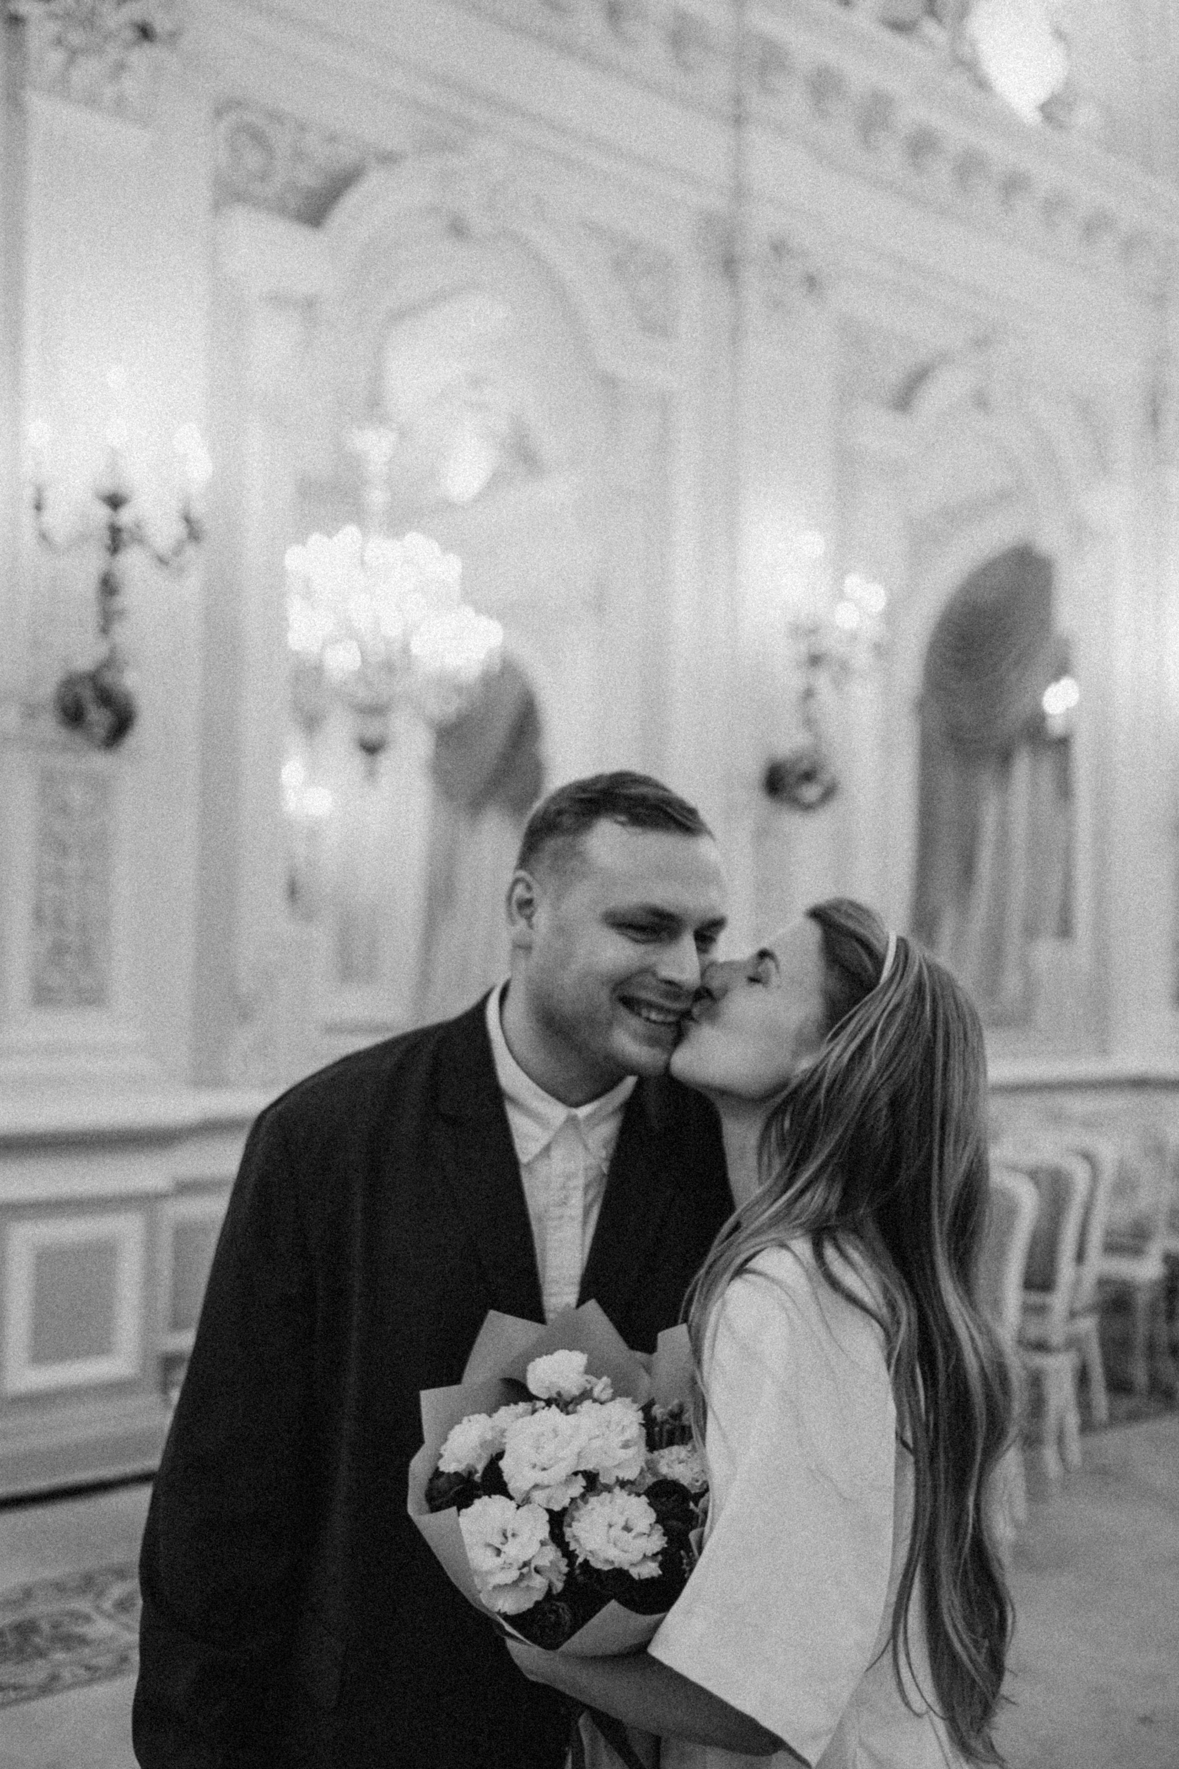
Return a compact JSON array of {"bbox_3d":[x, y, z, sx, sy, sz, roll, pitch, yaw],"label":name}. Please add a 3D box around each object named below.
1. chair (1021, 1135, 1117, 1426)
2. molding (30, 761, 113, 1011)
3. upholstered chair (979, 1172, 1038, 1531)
[{"bbox_3d":[1.652,1.441,6.384,0.500,1.020,0.560,-1,-4,32],"label":"chair"},{"bbox_3d":[-1.646,0.008,5.488,0.252,0.778,0.050,4,-4,-40],"label":"molding"},{"bbox_3d":[1.057,1.359,5.165,0.500,1.020,0.560,-1,-4,32],"label":"upholstered chair"}]

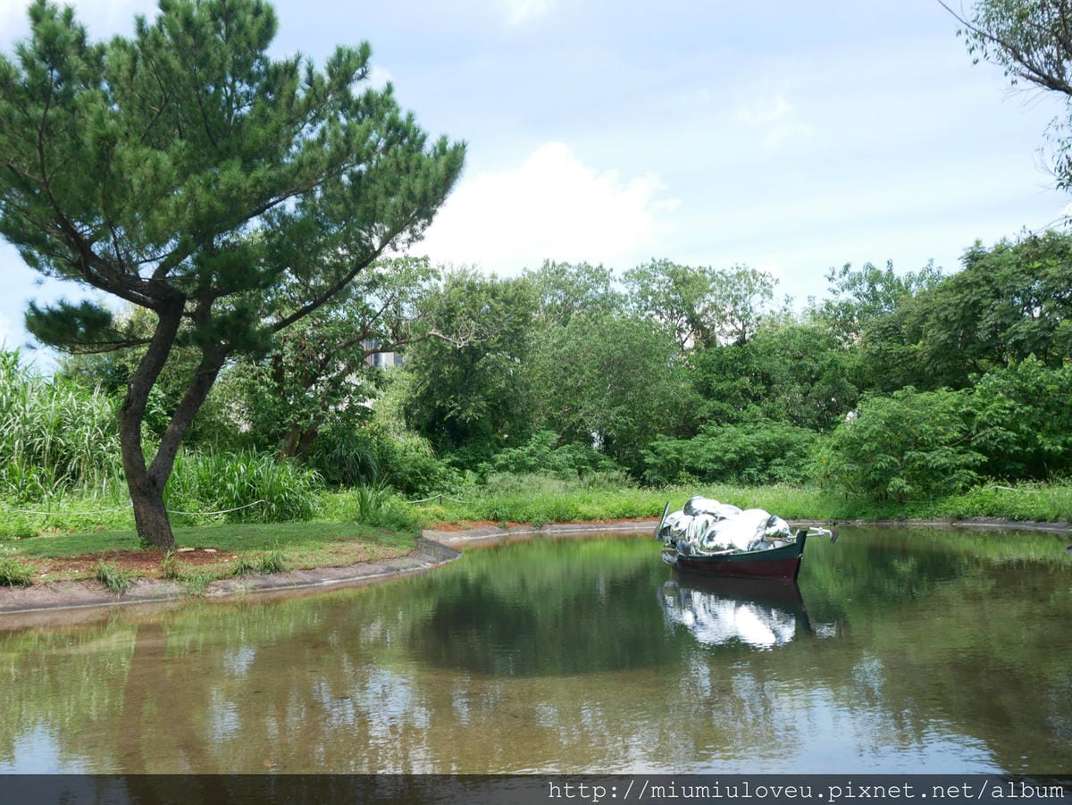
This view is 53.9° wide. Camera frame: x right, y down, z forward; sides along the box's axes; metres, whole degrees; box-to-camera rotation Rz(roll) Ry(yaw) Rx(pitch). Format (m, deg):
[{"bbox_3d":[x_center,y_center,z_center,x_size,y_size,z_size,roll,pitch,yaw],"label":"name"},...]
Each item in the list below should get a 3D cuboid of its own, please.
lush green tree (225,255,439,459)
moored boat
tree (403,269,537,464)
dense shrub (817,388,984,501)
[{"bbox_3d":[-5.911,-0.619,30.500,5.730,7.330,5.230,-2,-3,0],"label":"lush green tree"},{"bbox_3d":[3.194,2.117,16.869,1.250,1.330,3.200,1,-4,-37],"label":"moored boat"},{"bbox_3d":[-2.148,-0.591,34.000,4.110,7.450,4.110,-2,-3,0],"label":"tree"},{"bbox_3d":[9.953,1.151,28.800,4.270,3.080,3.630,-2,-3,0],"label":"dense shrub"}]

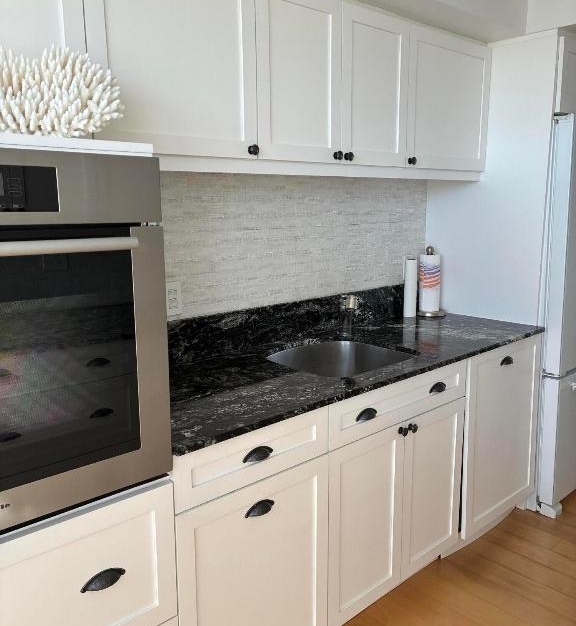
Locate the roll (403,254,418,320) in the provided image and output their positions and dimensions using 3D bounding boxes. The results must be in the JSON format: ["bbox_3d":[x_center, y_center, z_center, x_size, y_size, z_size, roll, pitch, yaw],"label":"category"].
[{"bbox_3d":[0.595,-0.124,2.775,0.062,0.285,0.062,0,11,0],"label":"roll"}]

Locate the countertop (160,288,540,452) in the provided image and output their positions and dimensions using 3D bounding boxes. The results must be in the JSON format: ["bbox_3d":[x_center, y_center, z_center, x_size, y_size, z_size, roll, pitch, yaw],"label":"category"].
[{"bbox_3d":[0.217,0.079,2.139,1.870,0.169,0.649,-10,14,-40],"label":"countertop"}]

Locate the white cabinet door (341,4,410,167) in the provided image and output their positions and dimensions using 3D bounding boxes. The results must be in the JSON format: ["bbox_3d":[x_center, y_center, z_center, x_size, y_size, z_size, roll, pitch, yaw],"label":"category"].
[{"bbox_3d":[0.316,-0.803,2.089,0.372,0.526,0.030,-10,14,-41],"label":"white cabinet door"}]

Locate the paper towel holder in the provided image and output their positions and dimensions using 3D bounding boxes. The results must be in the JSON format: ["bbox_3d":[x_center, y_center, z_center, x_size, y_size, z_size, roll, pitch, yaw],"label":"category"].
[{"bbox_3d":[0.708,-0.157,2.817,0.144,0.334,0.144,-10,14,-40],"label":"paper towel holder"}]

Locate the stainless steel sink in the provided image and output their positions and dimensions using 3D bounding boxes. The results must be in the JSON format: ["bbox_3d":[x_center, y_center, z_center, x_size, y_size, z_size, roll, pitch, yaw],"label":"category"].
[{"bbox_3d":[0.187,0.261,2.117,0.490,0.190,0.445,-10,14,-40],"label":"stainless steel sink"}]

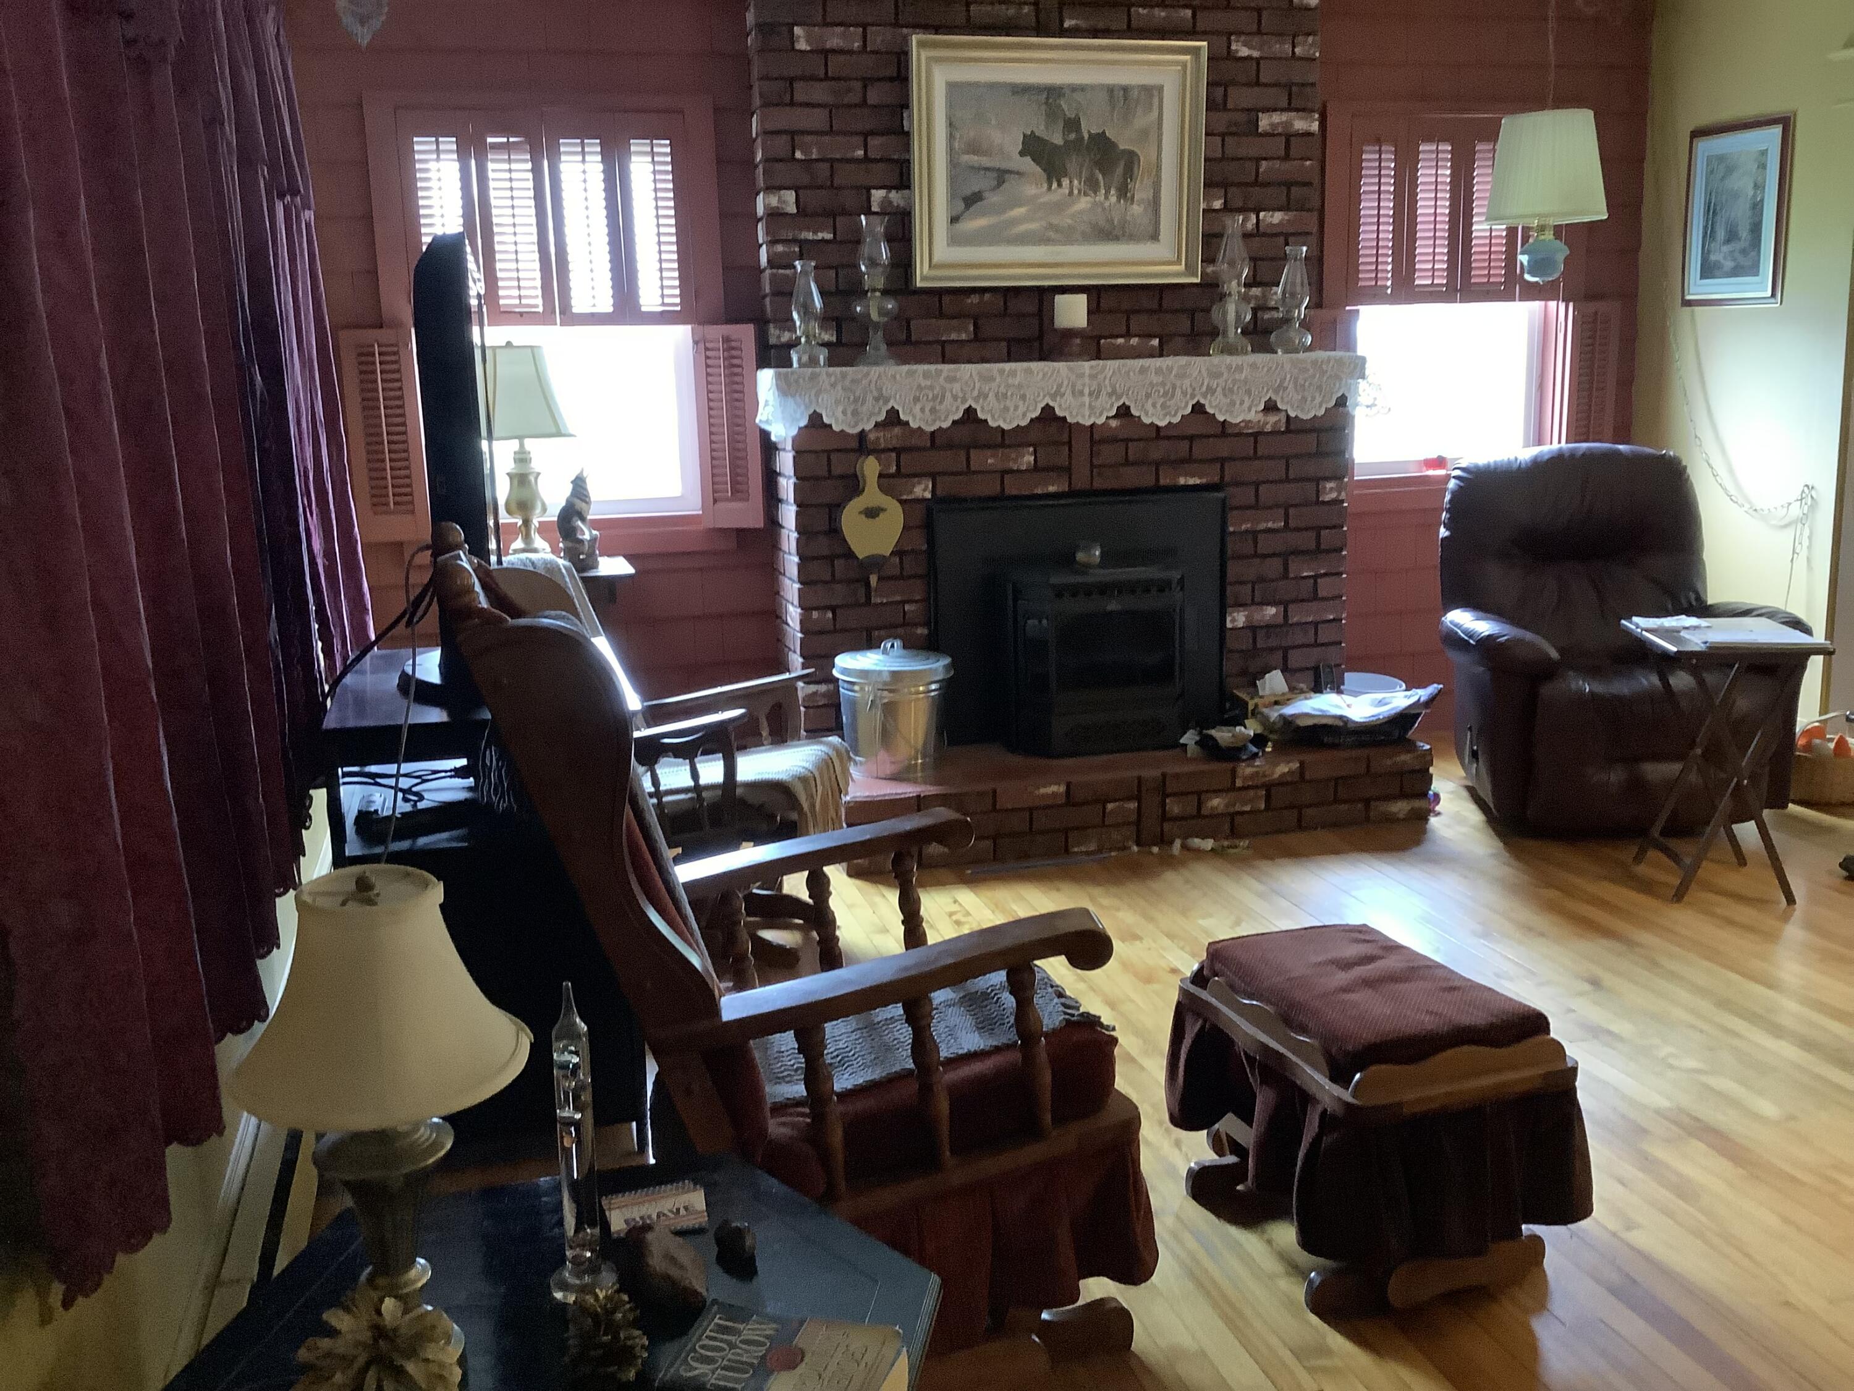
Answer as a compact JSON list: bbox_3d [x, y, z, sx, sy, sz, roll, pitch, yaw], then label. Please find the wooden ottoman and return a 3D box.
[{"bbox_3d":[0.680,0.644,2.599,0.430,0.424,0.560,-5,12,-18],"label":"wooden ottoman"}]

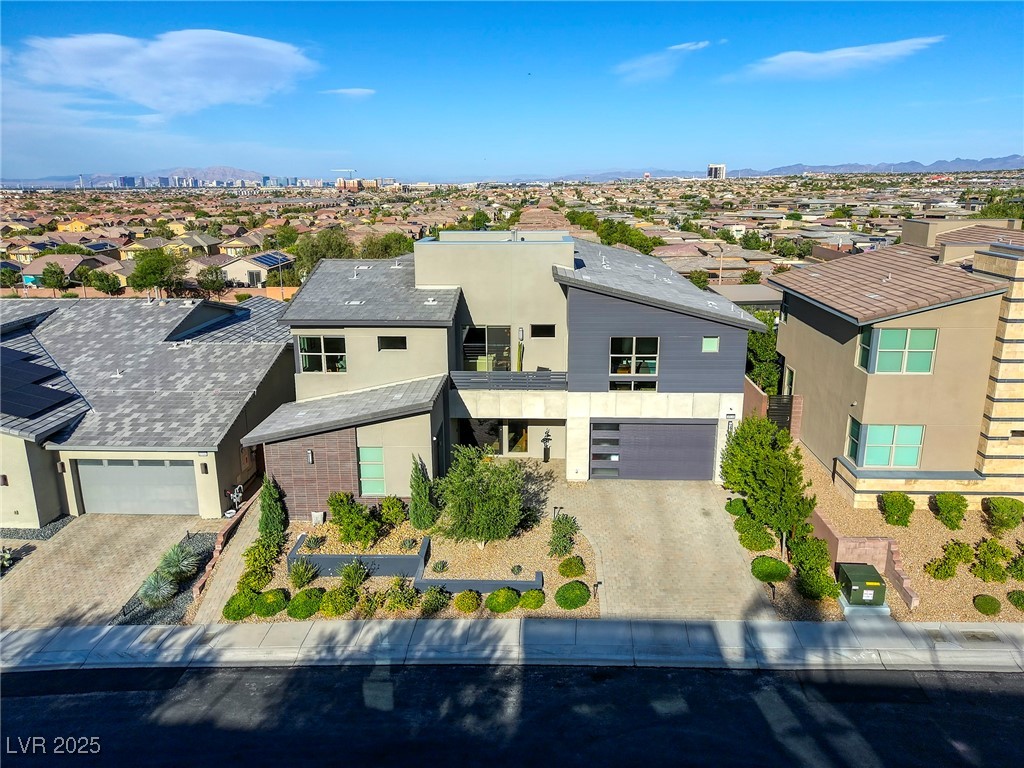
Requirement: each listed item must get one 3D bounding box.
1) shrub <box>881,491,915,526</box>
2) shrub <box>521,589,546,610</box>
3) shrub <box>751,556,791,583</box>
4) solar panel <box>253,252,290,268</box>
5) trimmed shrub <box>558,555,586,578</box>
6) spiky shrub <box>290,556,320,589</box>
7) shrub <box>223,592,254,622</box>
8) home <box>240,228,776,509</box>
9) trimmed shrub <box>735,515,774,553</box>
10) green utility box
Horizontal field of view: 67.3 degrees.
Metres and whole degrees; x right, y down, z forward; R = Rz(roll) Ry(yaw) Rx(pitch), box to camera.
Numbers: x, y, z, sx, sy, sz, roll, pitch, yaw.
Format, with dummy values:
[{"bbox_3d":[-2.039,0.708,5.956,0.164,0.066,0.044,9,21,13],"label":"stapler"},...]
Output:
[{"bbox_3d":[12.623,4.099,25.127,0.933,1.128,0.933,0,15,2],"label":"shrub"},{"bbox_3d":[0.591,6.140,21.871,0.722,0.514,0.722,0,15,0],"label":"shrub"},{"bbox_3d":[7.858,5.621,23.325,1.109,0.633,1.109,0,15,0],"label":"shrub"},{"bbox_3d":[-34.332,-17.850,110.341,3.100,0.120,9.400,22,15,-3],"label":"solar panel"},{"bbox_3d":[1.875,5.645,23.839,0.850,0.630,0.850,0,15,3],"label":"trimmed shrub"},{"bbox_3d":[-6.150,5.613,22.859,0.832,0.942,0.832,0,15,0],"label":"spiky shrub"},{"bbox_3d":[-7.887,6.422,22.208,0.860,0.745,0.860,0,15,2],"label":"shrub"},{"bbox_3d":[0.403,-2.979,38.349,18.500,9.300,26.800,0,15,2],"label":"home"},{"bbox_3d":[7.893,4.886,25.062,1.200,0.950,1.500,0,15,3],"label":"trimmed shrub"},{"bbox_3d":[10.048,5.772,22.102,0.921,0.687,1.061,1,15,6],"label":"green utility box"}]

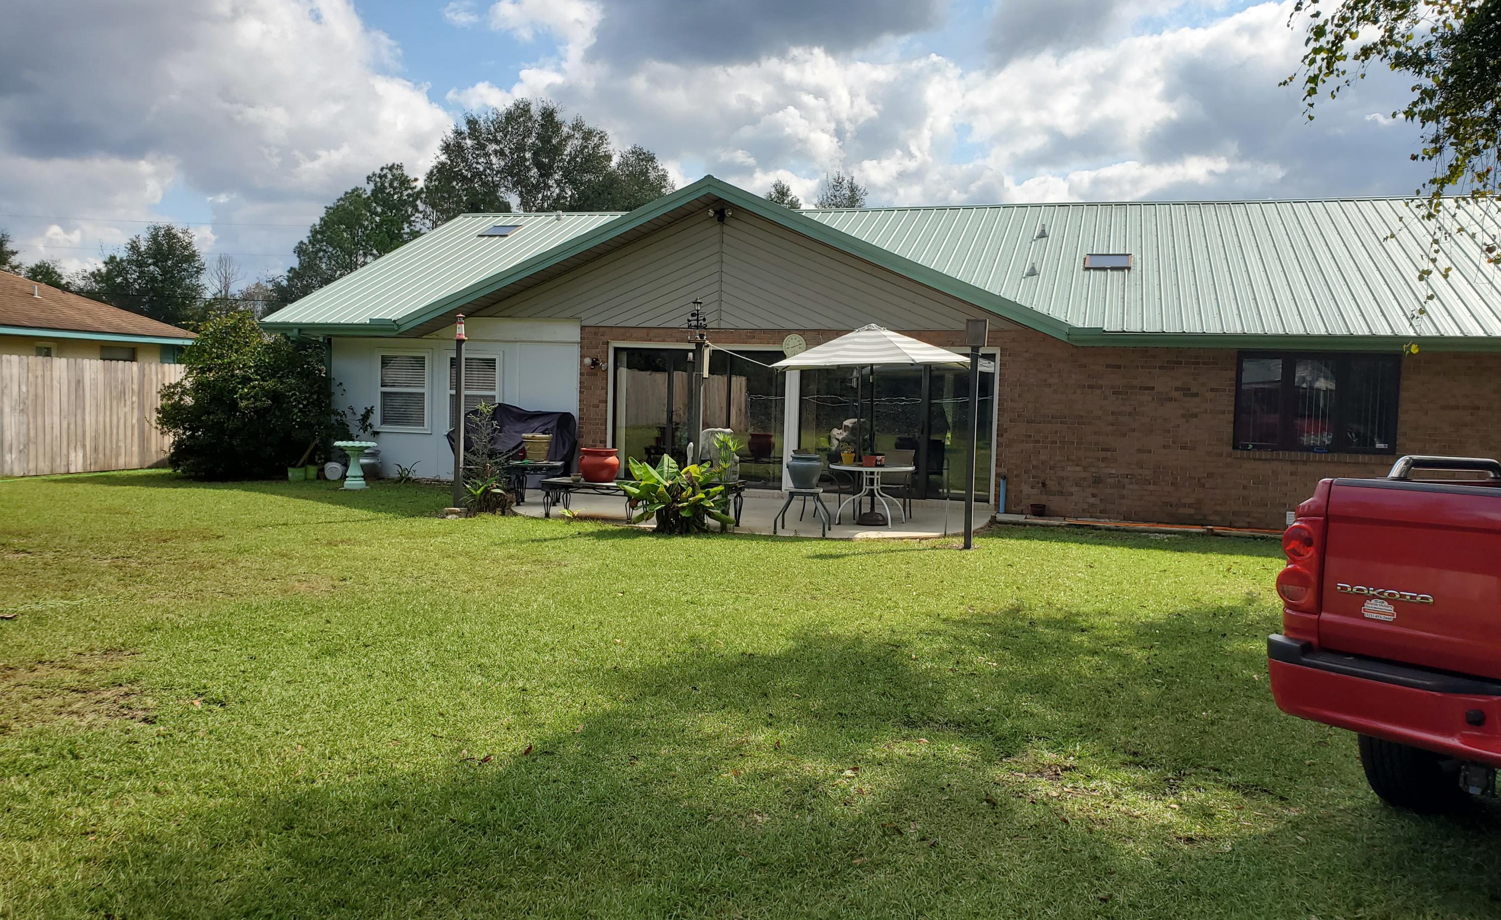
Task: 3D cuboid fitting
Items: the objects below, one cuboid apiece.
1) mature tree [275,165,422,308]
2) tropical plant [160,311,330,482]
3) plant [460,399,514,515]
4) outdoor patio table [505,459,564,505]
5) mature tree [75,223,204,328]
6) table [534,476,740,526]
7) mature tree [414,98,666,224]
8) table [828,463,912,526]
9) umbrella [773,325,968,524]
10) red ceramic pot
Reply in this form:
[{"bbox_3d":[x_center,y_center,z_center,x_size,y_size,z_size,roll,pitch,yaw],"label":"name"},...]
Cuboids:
[{"bbox_3d":[-16.834,-7.248,47.669,6.600,10.900,6.200,2,4,0],"label":"mature tree"},{"bbox_3d":[-8.199,-1.071,18.183,2.700,2.620,2.550,2,4,0],"label":"tropical plant"},{"bbox_3d":[-3.101,-0.054,13.278,0.630,1.340,0.600,2,4,0],"label":"plant"},{"bbox_3d":[-2.749,0.299,14.402,0.640,0.525,0.600,2,4,0],"label":"outdoor patio table"},{"bbox_3d":[-31.240,-7.443,57.703,6.700,9.200,6.200,2,4,0],"label":"mature tree"},{"bbox_3d":[-1.245,0.458,13.007,2.380,0.470,0.680,2,4,12],"label":"table"},{"bbox_3d":[-7.916,-7.738,43.614,9.900,12.900,9.000,2,4,0],"label":"mature tree"},{"bbox_3d":[1.450,0.404,13.379,1.010,0.685,1.000,2,4,0],"label":"table"},{"bbox_3d":[1.430,-0.426,13.347,2.320,2.345,2.280,2,4,0],"label":"umbrella"},{"bbox_3d":[-1.769,0.034,13.231,0.480,0.408,0.470,2,4,0],"label":"red ceramic pot"}]

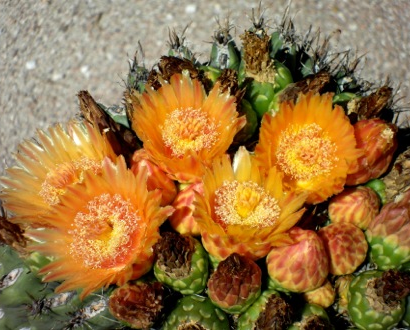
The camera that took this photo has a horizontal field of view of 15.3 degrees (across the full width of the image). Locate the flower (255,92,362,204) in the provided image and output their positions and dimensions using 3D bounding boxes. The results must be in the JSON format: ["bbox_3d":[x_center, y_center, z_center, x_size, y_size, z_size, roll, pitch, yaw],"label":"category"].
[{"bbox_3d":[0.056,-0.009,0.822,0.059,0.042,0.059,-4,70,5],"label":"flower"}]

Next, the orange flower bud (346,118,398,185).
[{"bbox_3d":[0.089,-0.007,0.825,0.030,0.040,0.030,19,50,-24],"label":"orange flower bud"}]

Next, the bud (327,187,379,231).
[{"bbox_3d":[0.079,0.023,0.815,0.025,0.028,0.025,26,45,0],"label":"bud"}]

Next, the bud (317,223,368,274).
[{"bbox_3d":[0.073,0.044,0.800,0.026,0.028,0.026,-13,55,20],"label":"bud"}]

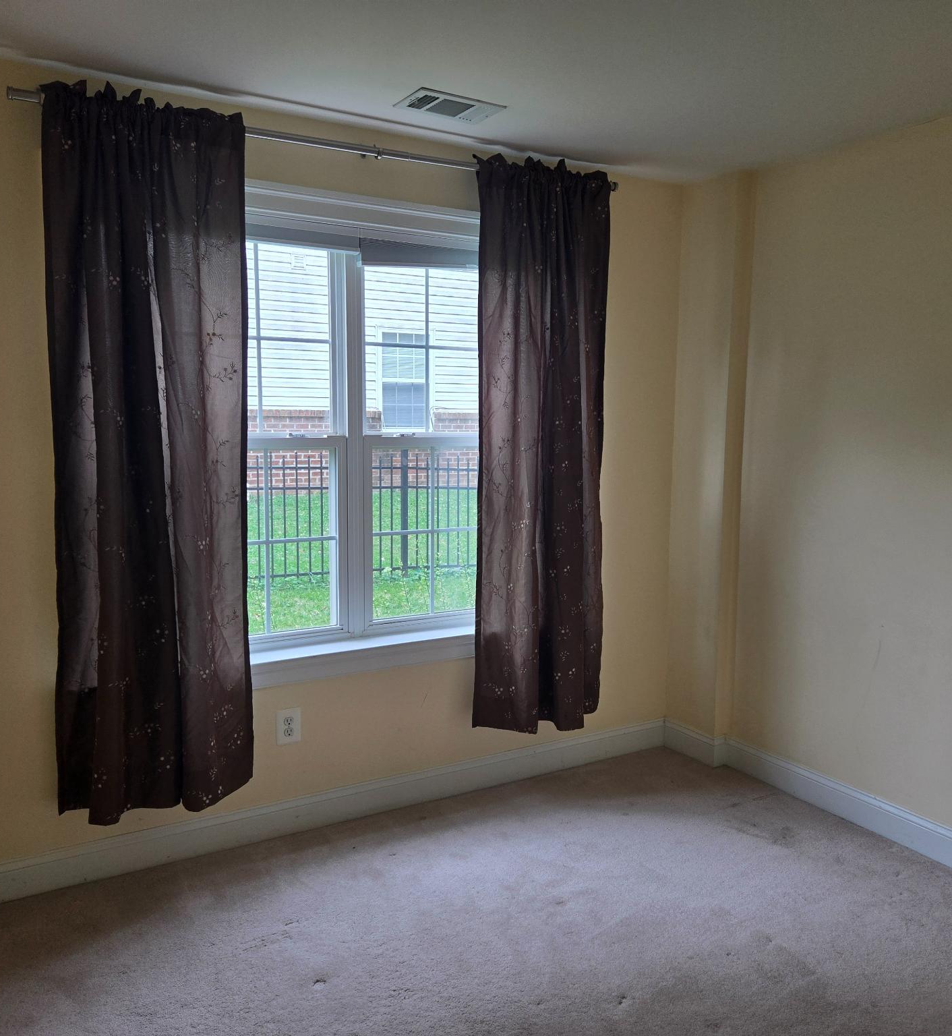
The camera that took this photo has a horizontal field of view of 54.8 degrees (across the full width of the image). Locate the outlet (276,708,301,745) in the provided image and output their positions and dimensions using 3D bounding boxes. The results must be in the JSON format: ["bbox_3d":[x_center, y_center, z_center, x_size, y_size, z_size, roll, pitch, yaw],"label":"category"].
[{"bbox_3d":[-0.644,0.724,3.176,0.083,0.120,0.010,-3,7,-31],"label":"outlet"}]

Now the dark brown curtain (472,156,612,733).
[{"bbox_3d":[0.270,-0.244,3.468,0.620,2.115,0.170,-3,7,-31],"label":"dark brown curtain"}]

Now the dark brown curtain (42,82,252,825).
[{"bbox_3d":[-0.958,-0.164,2.735,0.600,2.110,0.170,-3,7,-31],"label":"dark brown curtain"}]

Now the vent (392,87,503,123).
[{"bbox_3d":[-0.080,-1.307,2.936,0.312,0.015,0.205,-3,7,-31],"label":"vent"}]

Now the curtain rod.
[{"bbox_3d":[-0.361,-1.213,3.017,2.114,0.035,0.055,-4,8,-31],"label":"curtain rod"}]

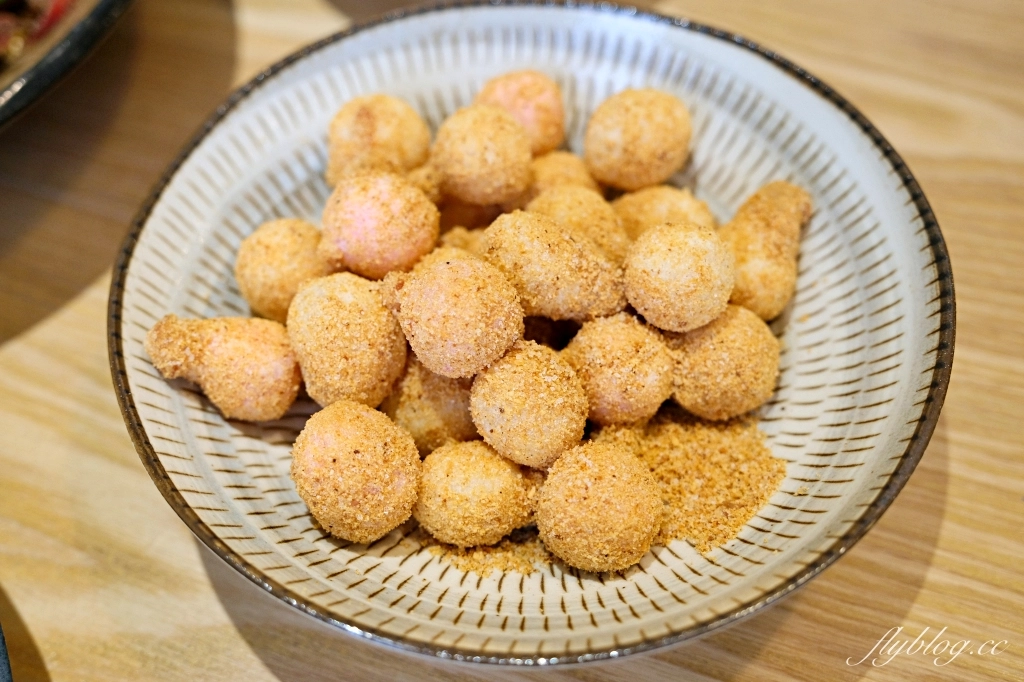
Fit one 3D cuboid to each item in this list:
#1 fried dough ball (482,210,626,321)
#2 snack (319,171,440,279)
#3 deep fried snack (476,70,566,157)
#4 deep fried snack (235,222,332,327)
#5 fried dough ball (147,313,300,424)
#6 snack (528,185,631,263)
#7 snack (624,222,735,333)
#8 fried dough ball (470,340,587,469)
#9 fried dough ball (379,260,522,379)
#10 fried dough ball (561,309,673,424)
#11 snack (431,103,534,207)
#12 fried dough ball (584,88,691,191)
[{"bbox_3d":[0.011,-0.020,0.321,0.042,0.029,0.028,26,59,19],"label":"fried dough ball"},{"bbox_3d":[-0.037,-0.033,0.337,0.032,0.030,0.031,-1,54,1],"label":"snack"},{"bbox_3d":[0.003,-0.072,0.384,0.029,0.030,0.030,-1,54,1],"label":"deep fried snack"},{"bbox_3d":[-0.068,-0.021,0.353,0.030,0.030,0.030,-1,54,1],"label":"deep fried snack"},{"bbox_3d":[-0.069,0.006,0.285,0.037,0.024,0.024,10,56,10],"label":"fried dough ball"},{"bbox_3d":[0.017,-0.028,0.310,0.028,0.028,0.028,-1,55,2],"label":"snack"},{"bbox_3d":[0.042,-0.016,0.295,0.027,0.027,0.027,-1,55,2],"label":"snack"},{"bbox_3d":[0.004,0.015,0.277,0.027,0.029,0.029,-1,55,2],"label":"fried dough ball"},{"bbox_3d":[-0.013,-0.006,0.276,0.031,0.029,0.029,-1,55,2],"label":"fried dough ball"},{"bbox_3d":[0.028,0.008,0.319,0.030,0.030,0.030,-1,54,1],"label":"fried dough ball"},{"bbox_3d":[-0.009,-0.056,0.356,0.030,0.030,0.030,-1,54,1],"label":"snack"},{"bbox_3d":[0.034,-0.055,0.325,0.029,0.028,0.028,-1,55,2],"label":"fried dough ball"}]

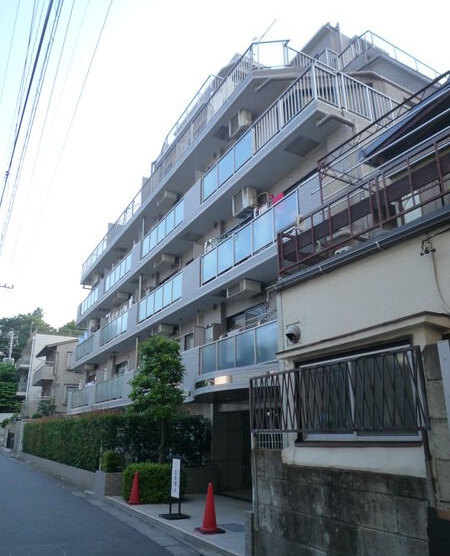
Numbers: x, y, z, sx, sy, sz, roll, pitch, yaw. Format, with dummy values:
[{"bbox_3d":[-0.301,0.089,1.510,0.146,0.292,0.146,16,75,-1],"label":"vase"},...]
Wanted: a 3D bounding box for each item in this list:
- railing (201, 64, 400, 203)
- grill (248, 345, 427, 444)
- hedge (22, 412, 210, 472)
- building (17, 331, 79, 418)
[{"bbox_3d":[1.842,-3.394,12.601,2.750,1.038,5.450,11,-22,-28],"label":"railing"},{"bbox_3d":[1.015,1.358,4.758,0.070,0.765,2.660,11,-22,-28],"label":"grill"},{"bbox_3d":[-6.913,7.645,20.618,2.800,1.680,20.000,11,-22,-28],"label":"hedge"},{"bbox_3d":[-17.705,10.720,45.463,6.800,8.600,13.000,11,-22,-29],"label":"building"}]

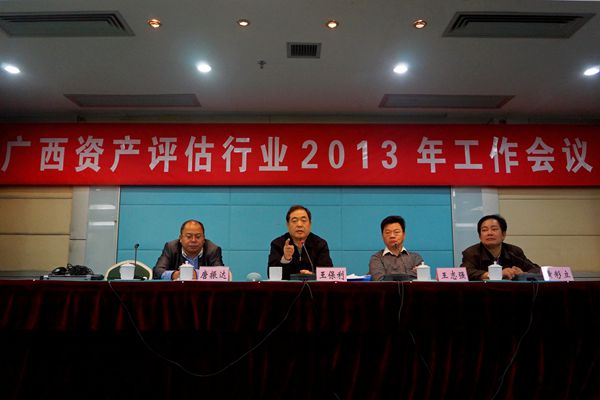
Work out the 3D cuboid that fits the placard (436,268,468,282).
[{"bbox_3d":[1.010,0.494,2.987,0.200,0.095,0.060,0,-10,0],"label":"placard"}]

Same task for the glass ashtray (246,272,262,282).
[{"bbox_3d":[-0.300,0.508,2.960,0.097,0.055,0.097,0,-9,0],"label":"glass ashtray"}]

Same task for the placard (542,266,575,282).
[{"bbox_3d":[1.700,0.492,2.987,0.200,0.095,0.060,0,-10,0],"label":"placard"}]

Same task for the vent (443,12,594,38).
[{"bbox_3d":[1.434,-1.178,3.006,0.898,0.040,0.306,0,-10,0],"label":"vent"}]

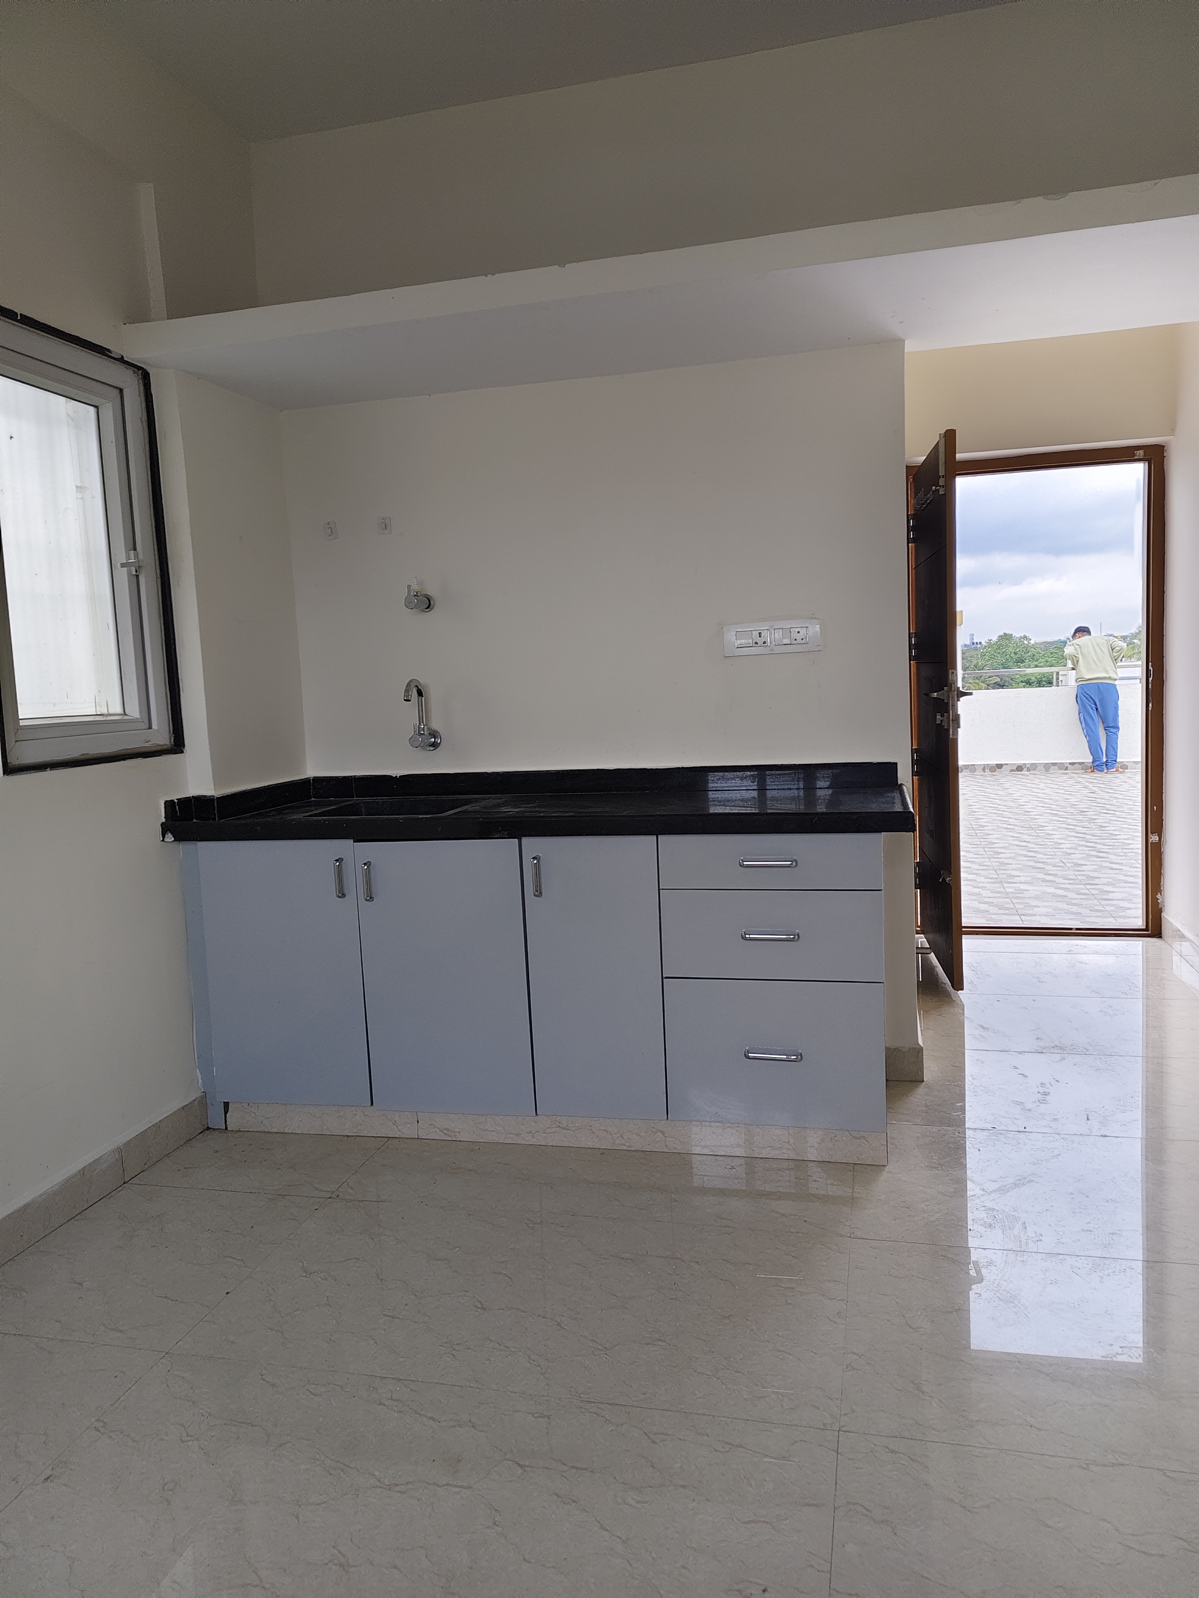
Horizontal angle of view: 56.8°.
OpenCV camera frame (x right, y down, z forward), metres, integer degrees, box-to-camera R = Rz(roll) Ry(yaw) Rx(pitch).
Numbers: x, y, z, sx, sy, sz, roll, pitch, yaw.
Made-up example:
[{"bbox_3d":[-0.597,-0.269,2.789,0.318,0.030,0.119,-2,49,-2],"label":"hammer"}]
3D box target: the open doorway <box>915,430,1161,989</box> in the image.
[{"bbox_3d":[1.726,-0.370,4.256,0.985,2.000,0.920,-1,6,14],"label":"open doorway"}]

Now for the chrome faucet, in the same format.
[{"bbox_3d":[-0.537,-0.248,3.298,0.064,0.220,0.167,-1,6,14],"label":"chrome faucet"}]

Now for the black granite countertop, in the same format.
[{"bbox_3d":[-0.149,0.005,2.986,1.905,0.106,0.633,-1,6,14],"label":"black granite countertop"}]

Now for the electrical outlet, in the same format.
[{"bbox_3d":[0.483,-0.450,3.097,0.271,0.090,0.020,-1,6,14],"label":"electrical outlet"}]

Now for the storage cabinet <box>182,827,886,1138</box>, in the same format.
[{"bbox_3d":[-0.149,0.415,3.028,1.796,0.715,0.600,-1,6,14],"label":"storage cabinet"}]

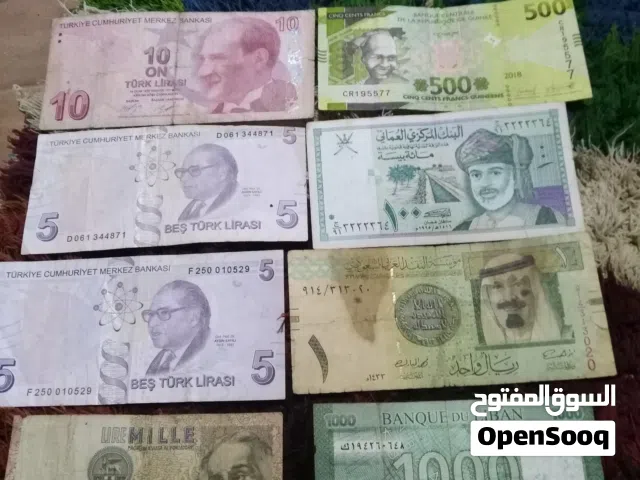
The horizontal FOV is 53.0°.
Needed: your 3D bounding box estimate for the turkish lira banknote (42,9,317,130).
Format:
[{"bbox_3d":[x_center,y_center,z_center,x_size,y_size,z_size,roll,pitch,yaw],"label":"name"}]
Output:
[{"bbox_3d":[-0.070,-0.086,0.322,0.136,0.003,0.064,-2,70,2],"label":"turkish lira banknote"}]

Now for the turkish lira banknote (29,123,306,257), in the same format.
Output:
[{"bbox_3d":[-0.071,-0.026,0.300,0.130,0.003,0.064,-3,70,1],"label":"turkish lira banknote"}]

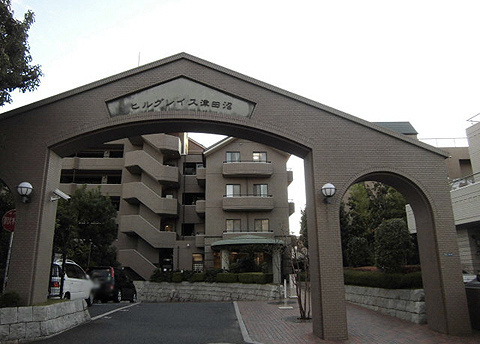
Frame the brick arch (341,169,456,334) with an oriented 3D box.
[{"bbox_3d":[3.375,1.833,8.567,2.380,3.760,0.800,0,-13,-2],"label":"brick arch"}]

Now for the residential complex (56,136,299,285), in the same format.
[{"bbox_3d":[-8.392,2.516,37.250,24.500,16.400,16.000,0,-13,-1],"label":"residential complex"}]

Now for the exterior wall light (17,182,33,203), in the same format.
[{"bbox_3d":[-4.739,0.454,7.984,0.330,0.460,0.390,0,-13,-2],"label":"exterior wall light"}]

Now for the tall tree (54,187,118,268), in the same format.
[{"bbox_3d":[-8.025,3.651,18.657,3.500,6.010,3.500,0,-13,0],"label":"tall tree"}]

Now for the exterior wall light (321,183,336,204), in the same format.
[{"bbox_3d":[2.029,0.492,8.217,0.330,0.470,0.390,0,-13,-2],"label":"exterior wall light"}]

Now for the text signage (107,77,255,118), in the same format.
[{"bbox_3d":[-1.434,-1.839,8.874,3.620,1.130,0.090,0,-13,-2],"label":"text signage"}]

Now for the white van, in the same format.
[{"bbox_3d":[-6.430,4.269,13.629,1.660,1.780,4.200,-1,-13,3],"label":"white van"}]

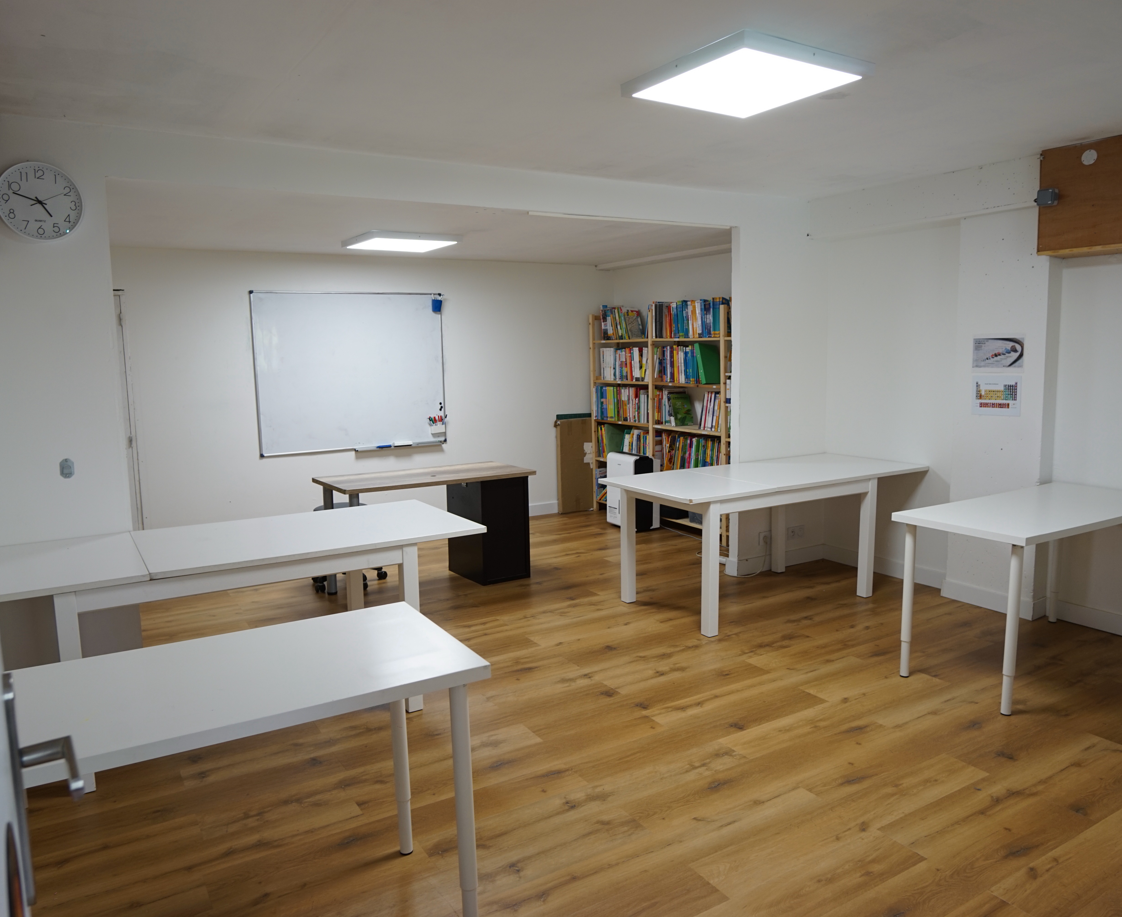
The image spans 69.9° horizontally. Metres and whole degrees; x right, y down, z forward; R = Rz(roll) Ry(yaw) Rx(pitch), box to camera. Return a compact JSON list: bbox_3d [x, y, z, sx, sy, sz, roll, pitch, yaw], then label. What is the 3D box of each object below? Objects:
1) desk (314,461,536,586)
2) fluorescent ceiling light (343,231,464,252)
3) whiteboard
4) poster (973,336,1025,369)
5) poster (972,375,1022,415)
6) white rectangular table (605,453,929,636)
[{"bbox_3d":[-0.857,0.451,5.262,1.288,0.707,0.644,-6,9,-33],"label":"desk"},{"bbox_3d":[-1.067,-1.442,5.365,0.620,0.048,0.620,-6,9,-32],"label":"fluorescent ceiling light"},{"bbox_3d":[-1.582,-0.669,6.217,1.488,1.196,0.030,-6,9,-32],"label":"whiteboard"},{"bbox_3d":[2.373,-0.571,4.352,0.008,0.197,0.283,-6,9,-32],"label":"poster"},{"bbox_3d":[2.378,-0.341,4.382,0.008,0.215,0.275,-6,9,-32],"label":"poster"},{"bbox_3d":[1.254,0.453,4.843,1.906,0.745,0.807,-6,9,-31],"label":"white rectangular table"}]

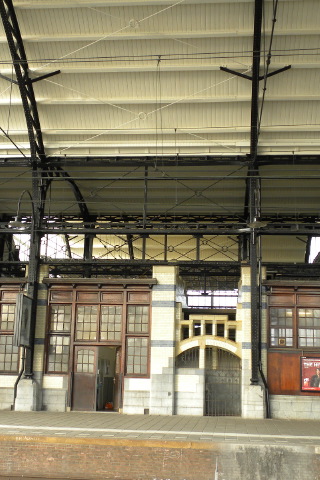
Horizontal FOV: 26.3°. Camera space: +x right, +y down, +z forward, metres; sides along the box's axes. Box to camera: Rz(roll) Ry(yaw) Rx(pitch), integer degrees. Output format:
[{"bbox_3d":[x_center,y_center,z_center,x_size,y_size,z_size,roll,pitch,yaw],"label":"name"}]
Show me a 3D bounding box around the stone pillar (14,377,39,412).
[{"bbox_3d":[-4.978,5.752,25.598,0.667,1.197,0.700,1,-11,6],"label":"stone pillar"}]

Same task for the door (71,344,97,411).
[{"bbox_3d":[-2.755,5.119,25.268,0.898,2.379,0.060,0,-11,5],"label":"door"}]

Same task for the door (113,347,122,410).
[{"bbox_3d":[-1.620,5.183,25.516,0.060,2.379,0.881,6,-11,-22],"label":"door"}]

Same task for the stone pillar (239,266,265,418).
[{"bbox_3d":[3.484,3.796,25.668,0.898,5.548,0.763,1,-11,6],"label":"stone pillar"}]

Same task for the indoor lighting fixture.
[{"bbox_3d":[-5.007,-1.071,25.724,0.720,1.685,1.850,1,-11,6],"label":"indoor lighting fixture"}]

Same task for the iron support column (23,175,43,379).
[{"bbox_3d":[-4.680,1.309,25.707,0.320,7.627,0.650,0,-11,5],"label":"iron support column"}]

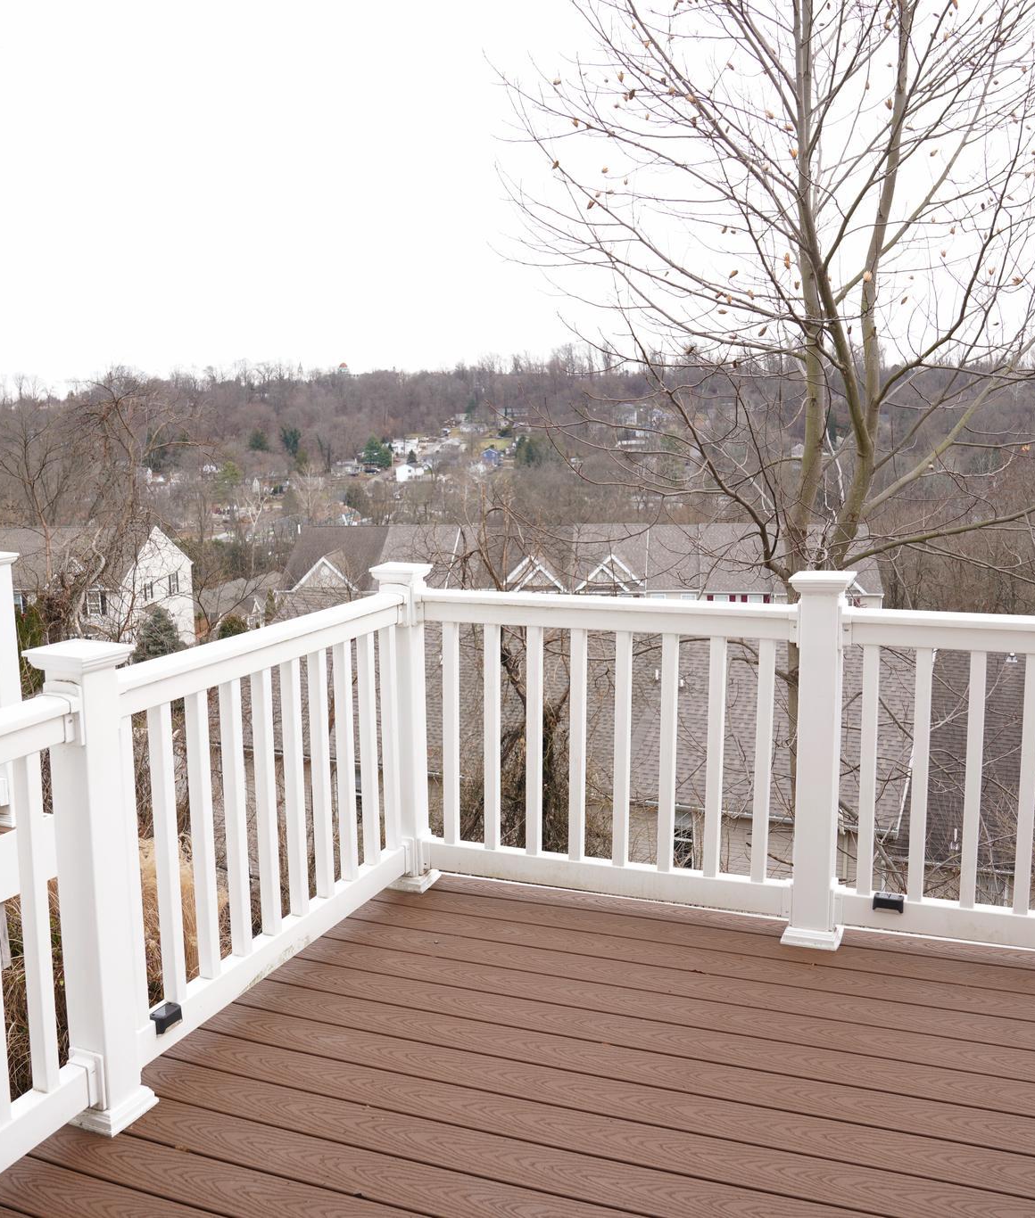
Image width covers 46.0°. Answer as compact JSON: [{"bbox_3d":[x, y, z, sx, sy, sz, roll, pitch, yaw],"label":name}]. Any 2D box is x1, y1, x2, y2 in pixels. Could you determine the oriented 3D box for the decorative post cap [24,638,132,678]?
[{"bbox_3d":[-0.868,0.095,2.414,0.147,0.052,0.147,3,9,21],"label":"decorative post cap"}]

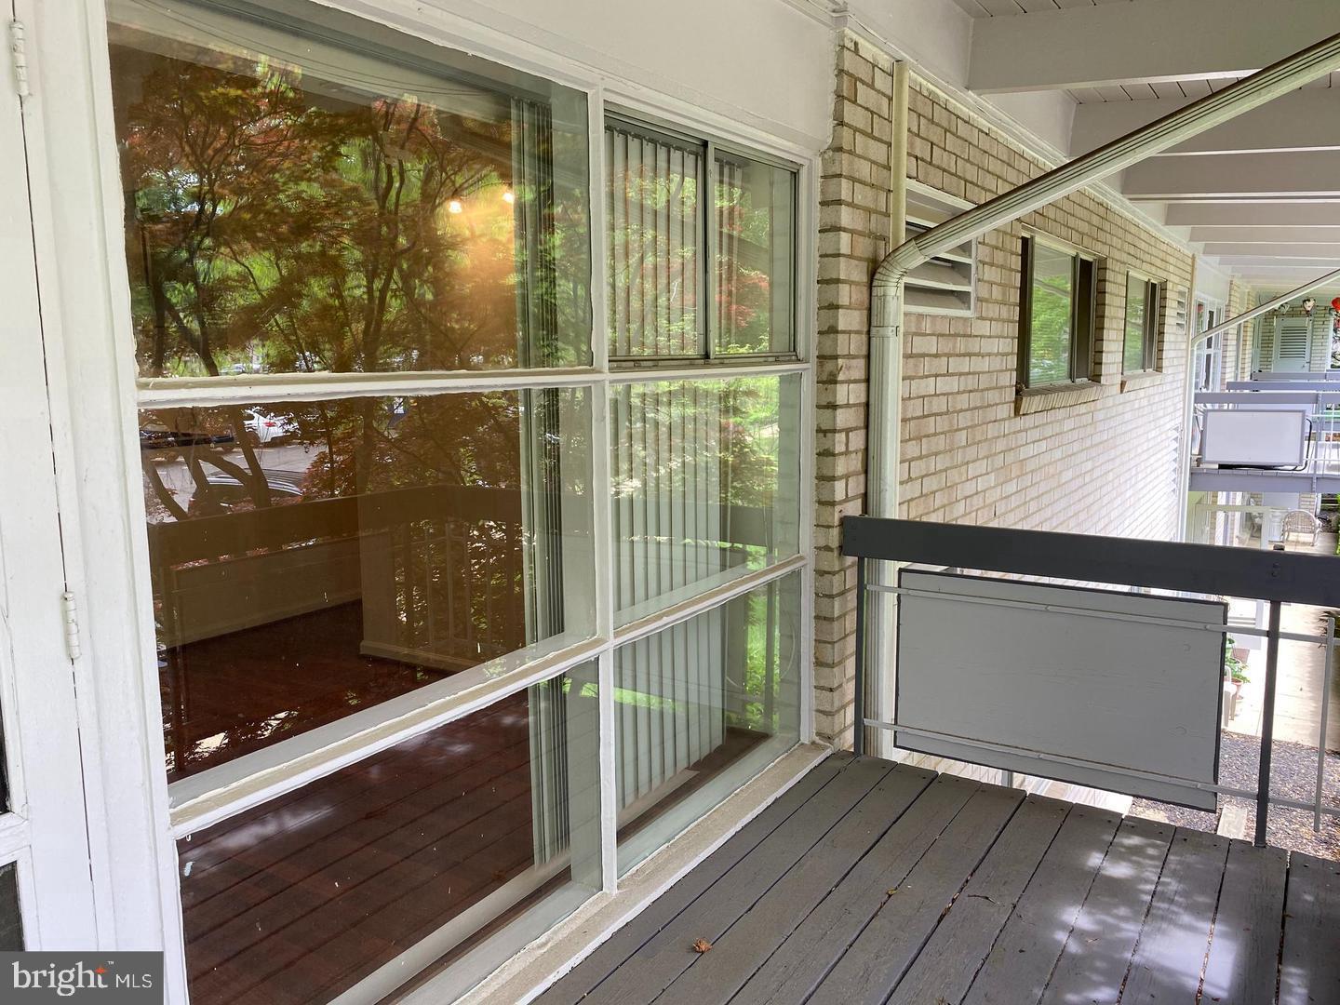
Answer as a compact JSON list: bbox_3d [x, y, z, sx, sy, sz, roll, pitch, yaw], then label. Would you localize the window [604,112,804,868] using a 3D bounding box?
[{"bbox_3d":[0.145,-0.048,2.909,0.080,1.930,1.090,5,10,33],"label":"window"}]

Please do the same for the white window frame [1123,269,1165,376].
[{"bbox_3d":[3.967,-1.514,8.576,0.090,0.840,2.140,5,10,33],"label":"white window frame"}]

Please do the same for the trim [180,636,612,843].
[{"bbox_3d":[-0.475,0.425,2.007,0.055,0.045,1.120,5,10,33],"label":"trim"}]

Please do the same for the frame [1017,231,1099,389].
[{"bbox_3d":[2.322,-1.129,6.099,0.090,0.840,2.200,5,10,33],"label":"frame"}]

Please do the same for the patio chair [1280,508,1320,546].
[{"bbox_3d":[13.858,0.553,22.084,0.660,0.740,0.620,7,11,42],"label":"patio chair"}]

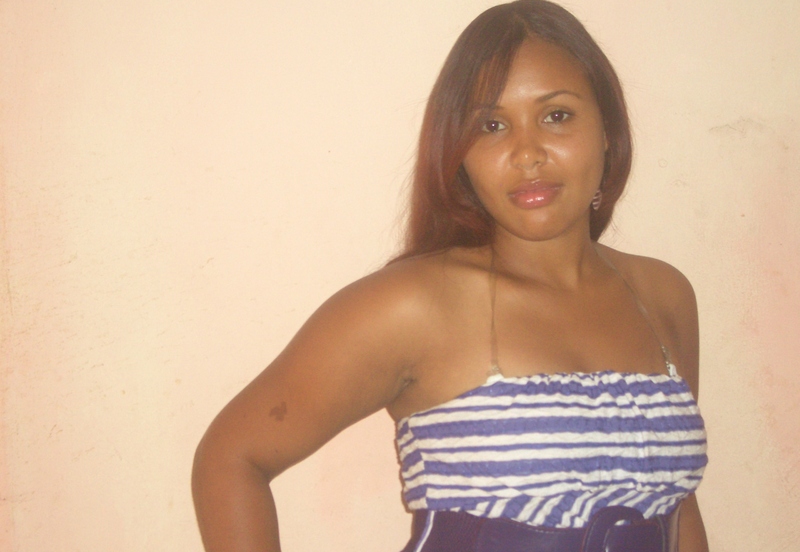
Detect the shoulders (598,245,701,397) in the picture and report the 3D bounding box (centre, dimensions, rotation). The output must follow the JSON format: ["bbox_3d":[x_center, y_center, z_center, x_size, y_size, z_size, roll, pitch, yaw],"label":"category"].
[{"bbox_3d":[0.258,0.045,1.490,0.115,0.155,0.125,-1,3,-25],"label":"shoulders"}]

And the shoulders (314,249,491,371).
[{"bbox_3d":[0.003,0.031,1.380,0.160,0.130,0.130,-1,3,-24],"label":"shoulders"}]

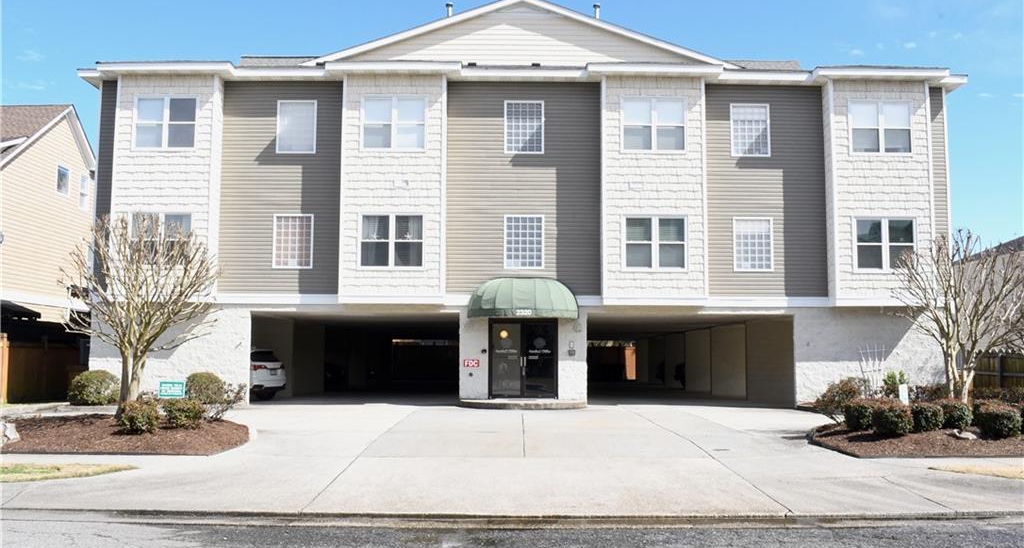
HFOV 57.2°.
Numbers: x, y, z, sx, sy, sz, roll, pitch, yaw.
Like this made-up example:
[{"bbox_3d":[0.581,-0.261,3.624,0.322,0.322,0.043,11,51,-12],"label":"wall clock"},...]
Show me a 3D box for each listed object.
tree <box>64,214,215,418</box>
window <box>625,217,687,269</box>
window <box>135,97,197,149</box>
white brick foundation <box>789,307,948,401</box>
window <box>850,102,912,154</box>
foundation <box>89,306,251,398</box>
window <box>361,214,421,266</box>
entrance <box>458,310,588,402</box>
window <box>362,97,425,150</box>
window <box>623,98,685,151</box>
[{"bbox_3d":[-8.796,0.983,22.217,3.694,4.739,3.400,0,-6,0],"label":"tree"},{"bbox_3d":[3.918,-0.831,25.641,1.693,1.432,0.130,0,-6,0],"label":"window"},{"bbox_3d":[-9.344,-4.054,25.350,1.680,1.476,0.130,0,-6,-1],"label":"window"},{"bbox_3d":[9.706,2.232,25.589,4.187,2.726,0.400,0,-6,-1],"label":"white brick foundation"},{"bbox_3d":[10.026,-3.976,25.543,1.734,1.488,0.130,0,-6,-1],"label":"window"},{"bbox_3d":[-9.459,2.183,26.064,4.474,2.642,0.350,0,-6,0],"label":"foundation"},{"bbox_3d":[-3.230,-0.880,25.079,1.733,1.482,0.130,0,-6,-1],"label":"window"},{"bbox_3d":[0.309,2.214,25.392,3.508,2.500,0.550,0,-6,-1],"label":"entrance"},{"bbox_3d":[-3.279,-4.163,25.985,1.716,1.471,0.130,0,-6,0],"label":"window"},{"bbox_3d":[3.845,-4.048,25.486,1.726,1.512,0.130,0,-6,-1],"label":"window"}]

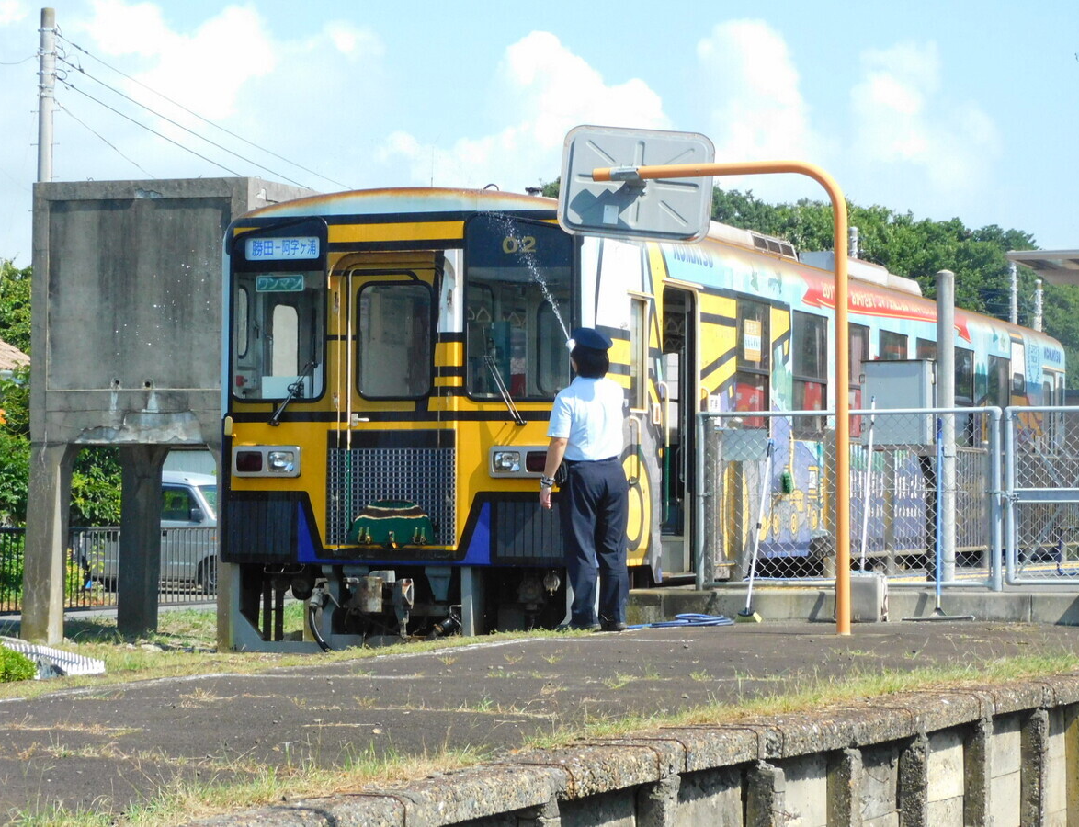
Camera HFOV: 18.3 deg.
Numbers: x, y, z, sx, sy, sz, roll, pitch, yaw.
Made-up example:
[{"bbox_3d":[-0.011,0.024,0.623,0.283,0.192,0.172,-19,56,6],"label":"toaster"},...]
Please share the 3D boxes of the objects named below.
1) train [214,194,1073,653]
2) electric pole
[{"bbox_3d":[1.986,0.420,31.207,2.780,3.800,18.200,0,-2,19],"label":"train"},{"bbox_3d":[-6.809,-1.485,45.887,0.310,8.190,0.310,1,-2,0],"label":"electric pole"}]

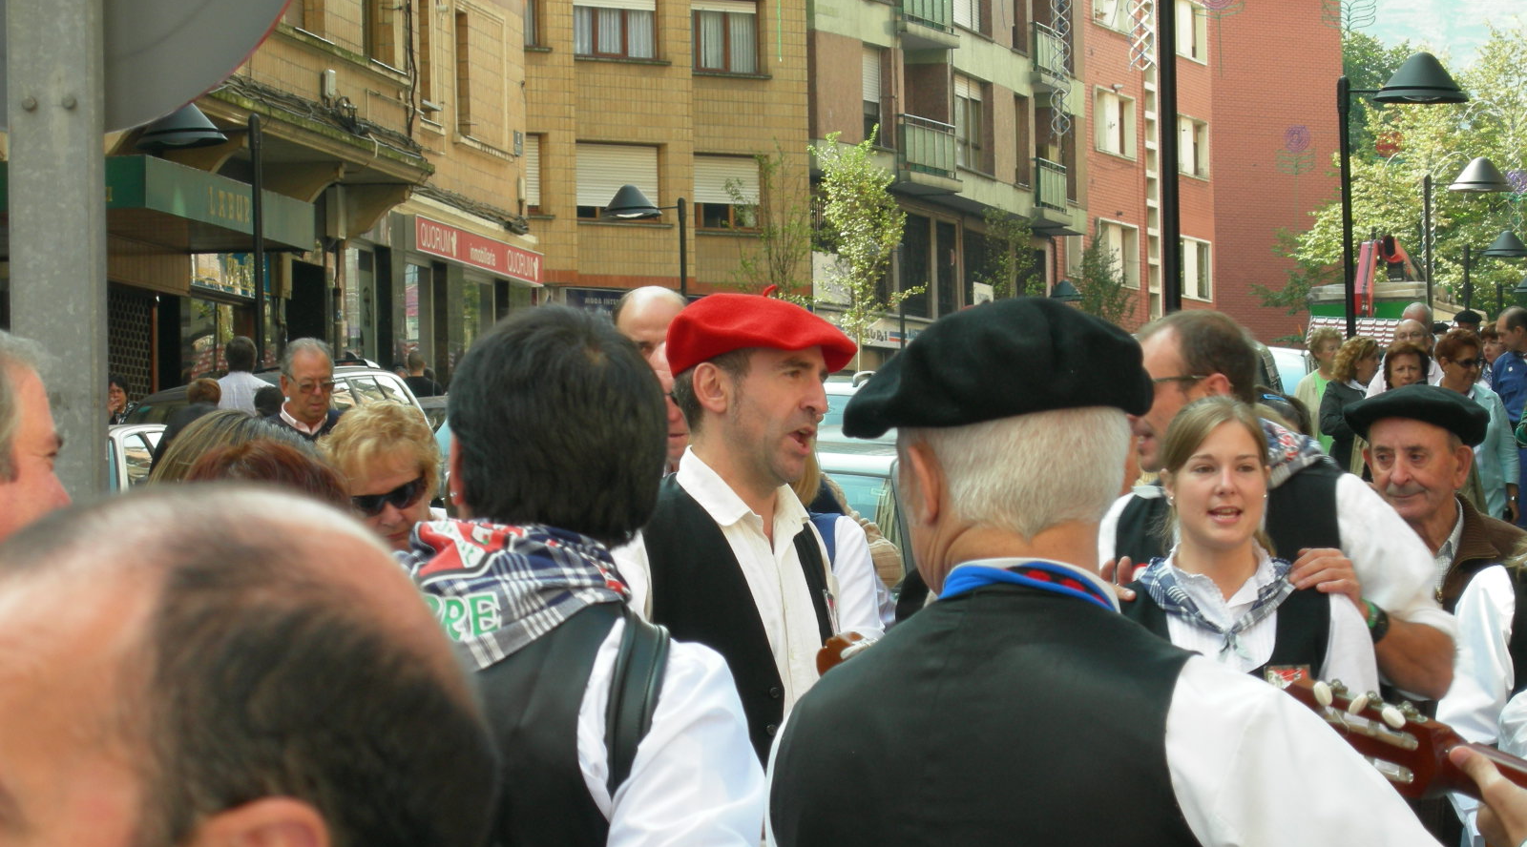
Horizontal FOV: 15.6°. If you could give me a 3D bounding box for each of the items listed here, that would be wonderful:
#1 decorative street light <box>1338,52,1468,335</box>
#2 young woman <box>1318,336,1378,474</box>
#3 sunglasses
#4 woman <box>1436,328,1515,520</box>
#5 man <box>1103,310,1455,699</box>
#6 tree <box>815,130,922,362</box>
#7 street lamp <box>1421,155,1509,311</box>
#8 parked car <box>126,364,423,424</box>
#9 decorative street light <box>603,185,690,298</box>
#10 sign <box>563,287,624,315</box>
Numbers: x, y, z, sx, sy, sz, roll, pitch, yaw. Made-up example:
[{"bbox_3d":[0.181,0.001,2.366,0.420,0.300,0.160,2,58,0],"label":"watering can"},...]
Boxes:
[{"bbox_3d":[5.104,-0.977,44.000,1.050,3.870,0.750,-1,-2,7],"label":"decorative street light"},{"bbox_3d":[2.865,0.388,26.975,0.360,1.630,0.480,-2,-2,27],"label":"young woman"},{"bbox_3d":[-0.626,0.097,9.255,0.145,0.050,0.140,-16,24,-2],"label":"sunglasses"},{"bbox_3d":[3.265,0.379,25.475,0.500,1.630,0.360,0,-2,-27],"label":"woman"},{"bbox_3d":[0.731,0.687,8.373,0.560,1.720,0.450,-2,-2,36],"label":"man"},{"bbox_3d":[1.748,-2.241,92.000,1.750,5.400,1.750,-1,-2,0],"label":"tree"},{"bbox_3d":[8.039,-1.116,63.000,1.050,3.800,0.750,-1,-2,7],"label":"street lamp"},{"bbox_3d":[-3.749,0.331,43.500,1.760,1.620,4.300,-2,-2,18],"label":"parked car"},{"bbox_3d":[-1.455,-1.151,71.000,1.080,3.800,0.750,-1,-2,7],"label":"decorative street light"},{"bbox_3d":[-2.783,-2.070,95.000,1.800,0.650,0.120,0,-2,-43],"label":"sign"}]

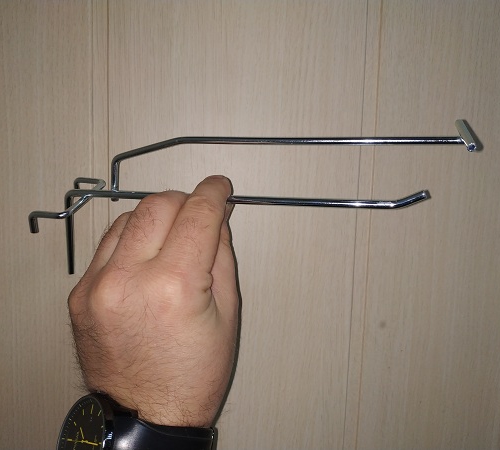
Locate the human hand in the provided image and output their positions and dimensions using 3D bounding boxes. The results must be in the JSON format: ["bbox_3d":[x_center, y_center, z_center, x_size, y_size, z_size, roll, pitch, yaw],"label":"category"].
[{"bbox_3d":[-0.049,0.036,0.225,0.082,0.122,0.085,1,-8,14],"label":"human hand"}]

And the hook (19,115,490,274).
[{"bbox_3d":[-0.009,-0.005,0.260,0.256,0.113,0.056,3,29,10],"label":"hook"}]

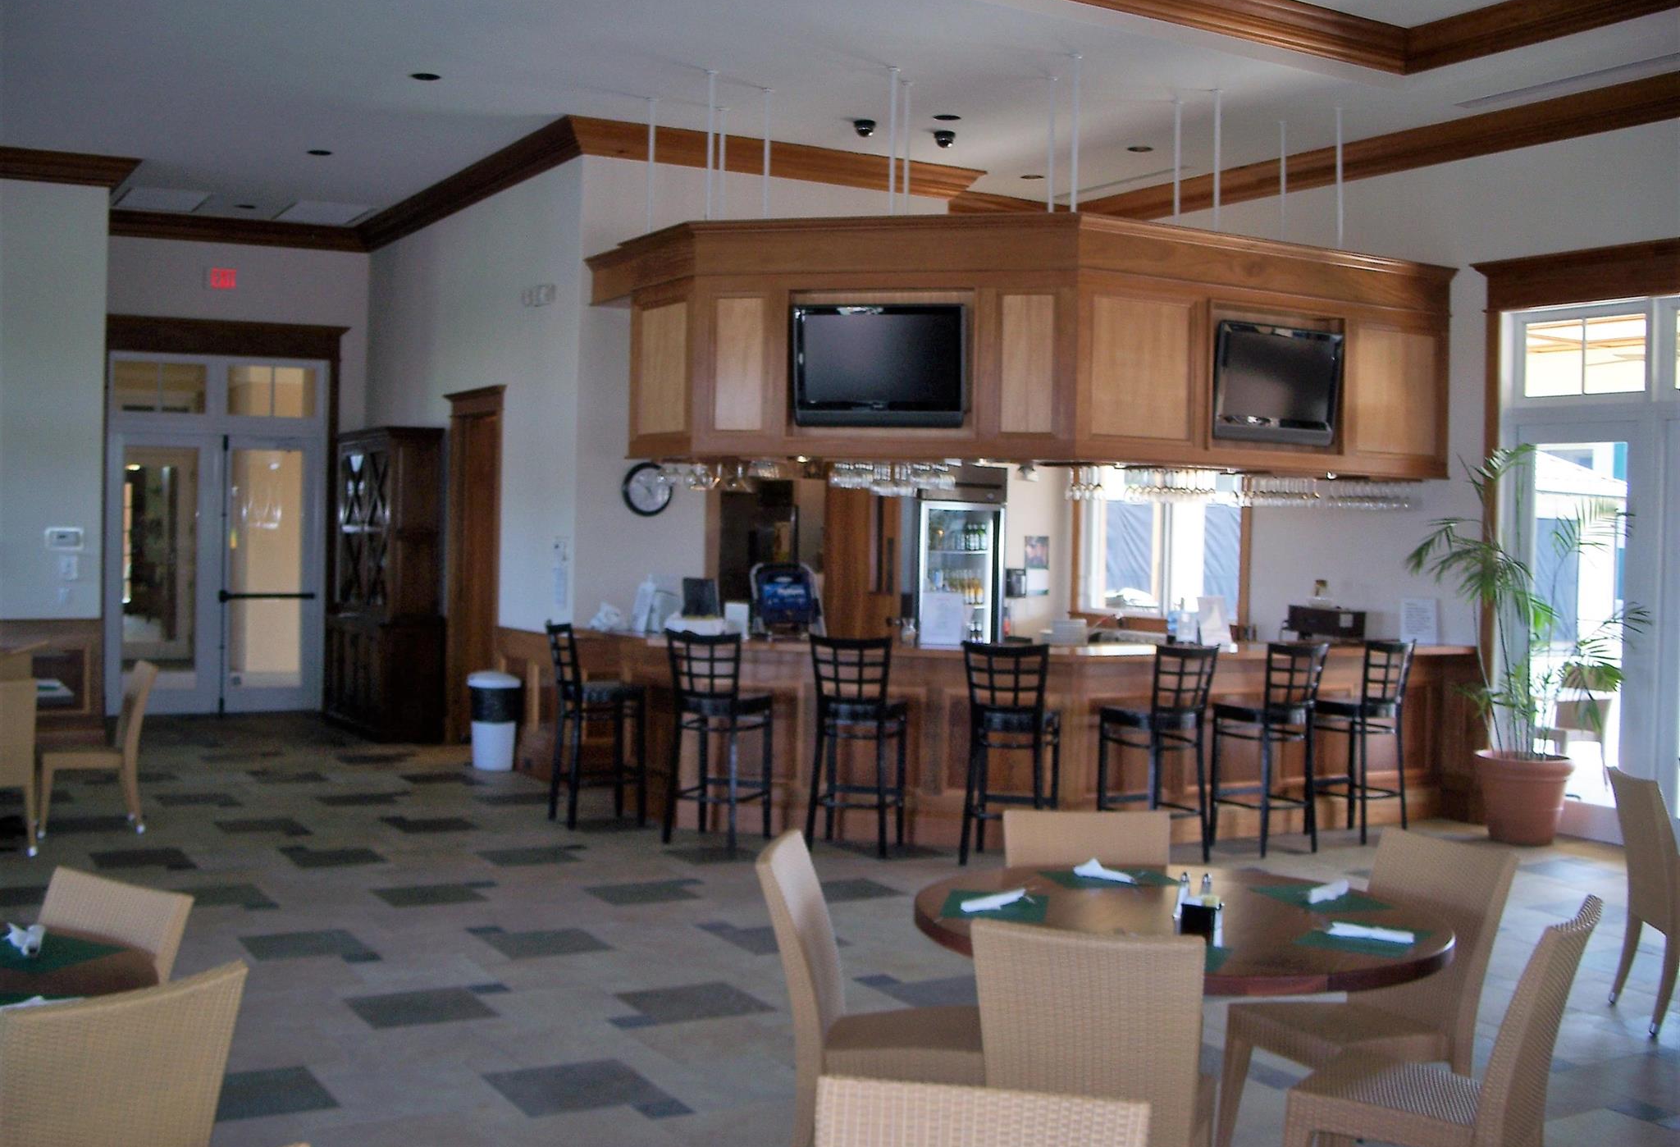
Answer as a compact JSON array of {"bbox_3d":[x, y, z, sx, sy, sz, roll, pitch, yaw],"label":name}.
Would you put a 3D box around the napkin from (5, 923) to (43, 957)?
[{"bbox_3d":[-1.578,0.707,3.495,0.085,0.045,0.140,1,1,-20],"label":"napkin"}]

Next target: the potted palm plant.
[{"bbox_3d":[3.647,0.373,9.550,1.180,2.080,1.080,2,1,21],"label":"potted palm plant"}]

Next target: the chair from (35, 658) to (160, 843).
[{"bbox_3d":[-3.970,0.912,9.546,0.640,0.870,0.480,0,2,-30],"label":"chair"}]

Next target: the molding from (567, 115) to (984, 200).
[{"bbox_3d":[-0.372,-2.687,11.708,3.110,0.210,0.190,0,2,-30],"label":"molding"}]

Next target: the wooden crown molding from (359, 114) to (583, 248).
[{"bbox_3d":[-2.848,-2.755,13.145,0.170,0.200,4.900,0,2,-30],"label":"wooden crown molding"}]

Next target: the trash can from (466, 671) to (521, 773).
[{"bbox_3d":[-2.375,0.991,12.297,0.360,0.670,0.360,1,2,0],"label":"trash can"}]

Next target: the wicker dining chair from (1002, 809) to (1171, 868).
[{"bbox_3d":[0.720,1.132,4.991,0.480,0.870,0.630,1,2,0],"label":"wicker dining chair"}]

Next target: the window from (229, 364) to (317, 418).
[{"bbox_3d":[-4.735,-1.512,14.973,0.770,0.440,0.060,0,2,-30],"label":"window"}]

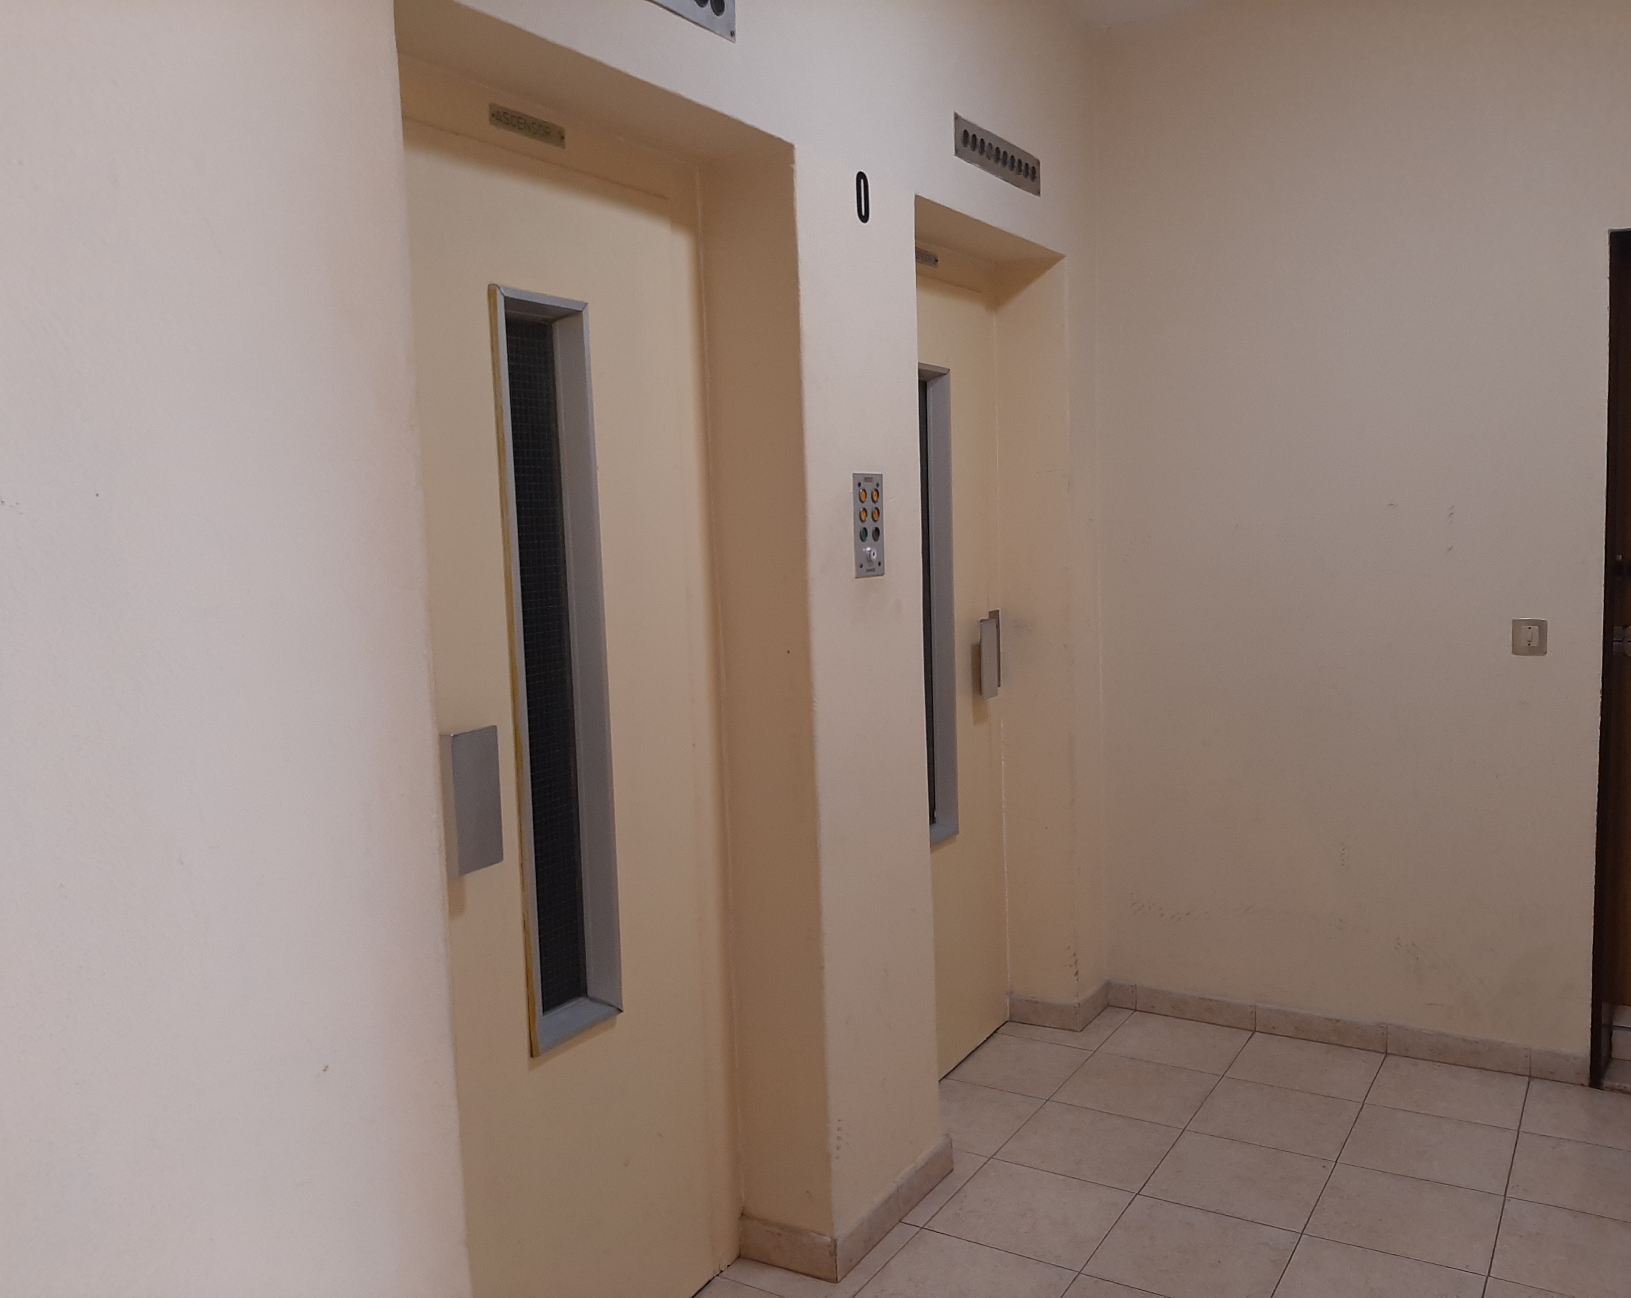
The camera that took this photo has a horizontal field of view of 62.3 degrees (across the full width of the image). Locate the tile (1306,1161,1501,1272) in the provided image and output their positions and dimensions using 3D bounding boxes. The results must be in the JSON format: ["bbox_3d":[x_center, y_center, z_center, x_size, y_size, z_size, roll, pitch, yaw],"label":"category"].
[{"bbox_3d":[1.190,1.145,2.719,0.330,0.010,0.330,1,7,32],"label":"tile"}]

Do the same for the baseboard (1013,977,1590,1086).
[{"bbox_3d":[1.215,1.018,3.550,1.425,0.081,0.240,2,7,32],"label":"baseboard"}]

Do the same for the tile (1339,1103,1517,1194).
[{"bbox_3d":[1.364,1.111,3.000,0.330,0.010,0.330,1,7,32],"label":"tile"}]

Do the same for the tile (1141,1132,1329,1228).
[{"bbox_3d":[0.907,1.138,2.894,0.333,0.010,0.336,2,7,32],"label":"tile"}]

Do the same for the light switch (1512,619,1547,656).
[{"bbox_3d":[1.712,-0.026,3.237,0.076,0.083,0.012,1,7,32],"label":"light switch"}]

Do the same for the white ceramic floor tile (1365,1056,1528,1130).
[{"bbox_3d":[1.540,1.079,3.286,0.333,0.010,0.328,2,7,32],"label":"white ceramic floor tile"}]

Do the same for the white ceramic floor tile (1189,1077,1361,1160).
[{"bbox_3d":[1.083,1.105,3.179,0.333,0.010,0.336,2,7,32],"label":"white ceramic floor tile"}]

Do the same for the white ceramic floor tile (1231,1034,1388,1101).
[{"bbox_3d":[1.256,1.069,3.457,0.330,0.010,0.330,1,7,32],"label":"white ceramic floor tile"}]

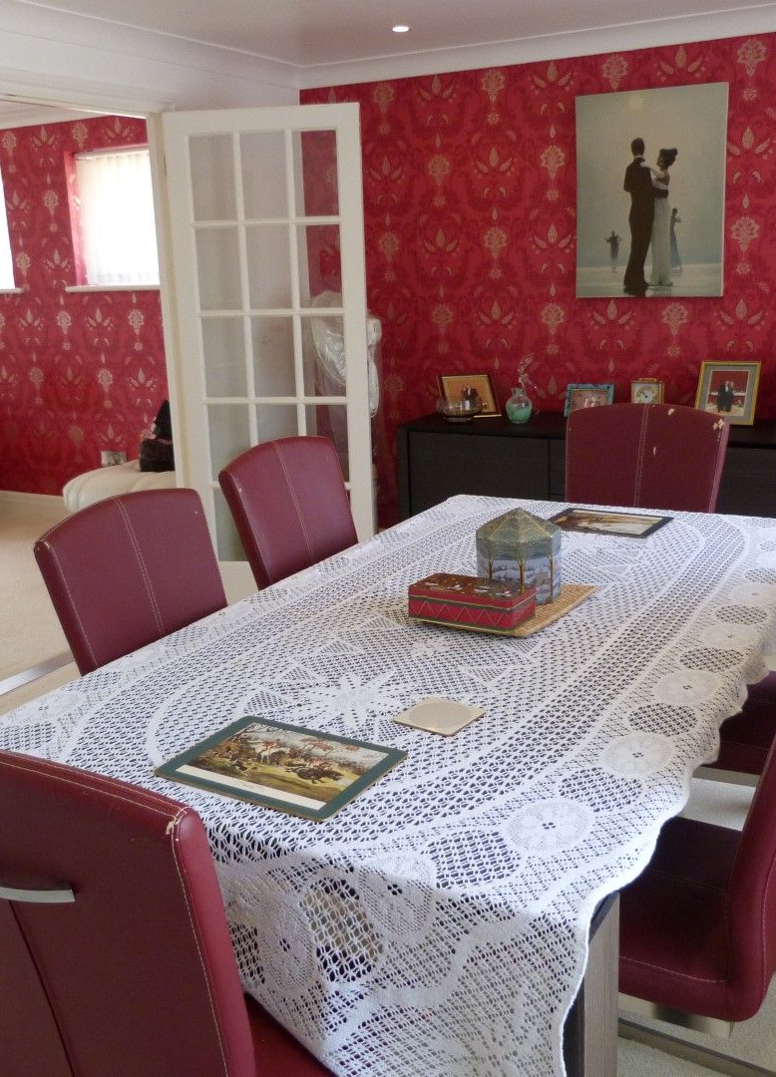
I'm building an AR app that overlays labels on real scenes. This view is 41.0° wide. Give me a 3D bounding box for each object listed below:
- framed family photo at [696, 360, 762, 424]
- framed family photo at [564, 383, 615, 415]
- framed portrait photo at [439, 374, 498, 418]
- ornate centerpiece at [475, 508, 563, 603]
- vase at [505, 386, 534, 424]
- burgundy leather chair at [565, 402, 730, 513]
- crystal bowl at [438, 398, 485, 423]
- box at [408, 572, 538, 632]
[{"bbox_3d":[1.356,-0.578,4.136,0.231,0.254,0.045,7,0,30],"label":"framed family photo"},{"bbox_3d":[0.860,-0.584,4.410,0.202,0.148,0.040,5,0,26],"label":"framed family photo"},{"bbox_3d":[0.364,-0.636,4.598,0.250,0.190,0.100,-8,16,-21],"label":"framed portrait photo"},{"bbox_3d":[0.269,0.028,2.125,0.168,0.184,0.168,5,17,26],"label":"ornate centerpiece"},{"bbox_3d":[0.561,-0.569,4.416,0.115,0.145,0.115,-2,15,1],"label":"vase"},{"bbox_3d":[0.681,0.125,3.038,0.455,0.990,0.600,5,17,26],"label":"burgundy leather chair"},{"bbox_3d":[0.310,-0.550,4.430,0.200,0.100,0.200,-2,15,1],"label":"crystal bowl"},{"bbox_3d":[0.166,0.123,2.025,0.218,0.059,0.113,7,18,32],"label":"box"}]

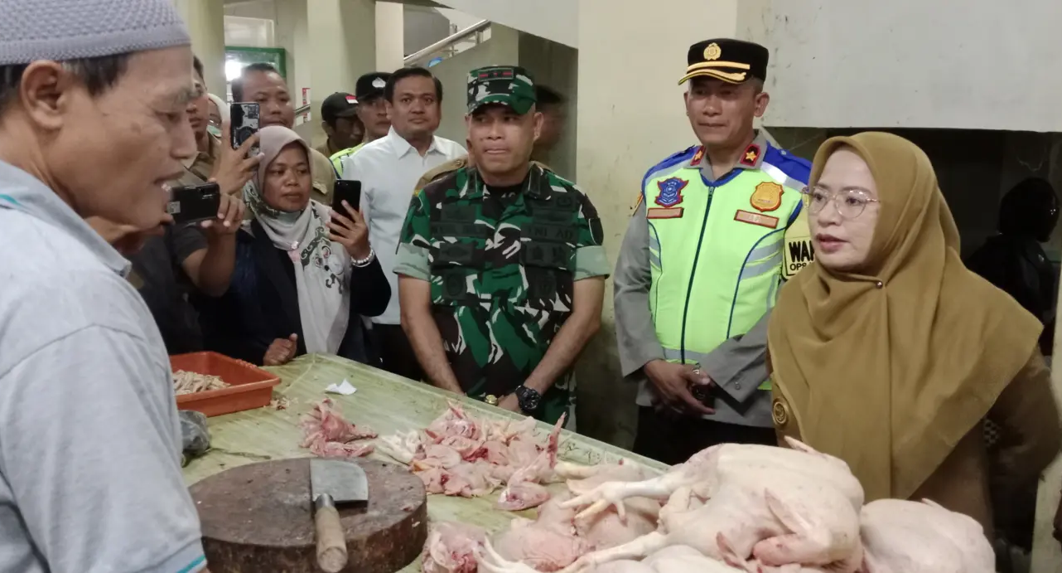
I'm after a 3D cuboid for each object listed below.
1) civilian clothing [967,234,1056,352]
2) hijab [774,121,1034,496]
[{"bbox_3d":[1.800,0.078,3.142,0.300,0.580,0.420,8,11,43],"label":"civilian clothing"},{"bbox_3d":[0.620,0.021,1.417,0.440,0.570,0.350,6,10,38],"label":"hijab"}]

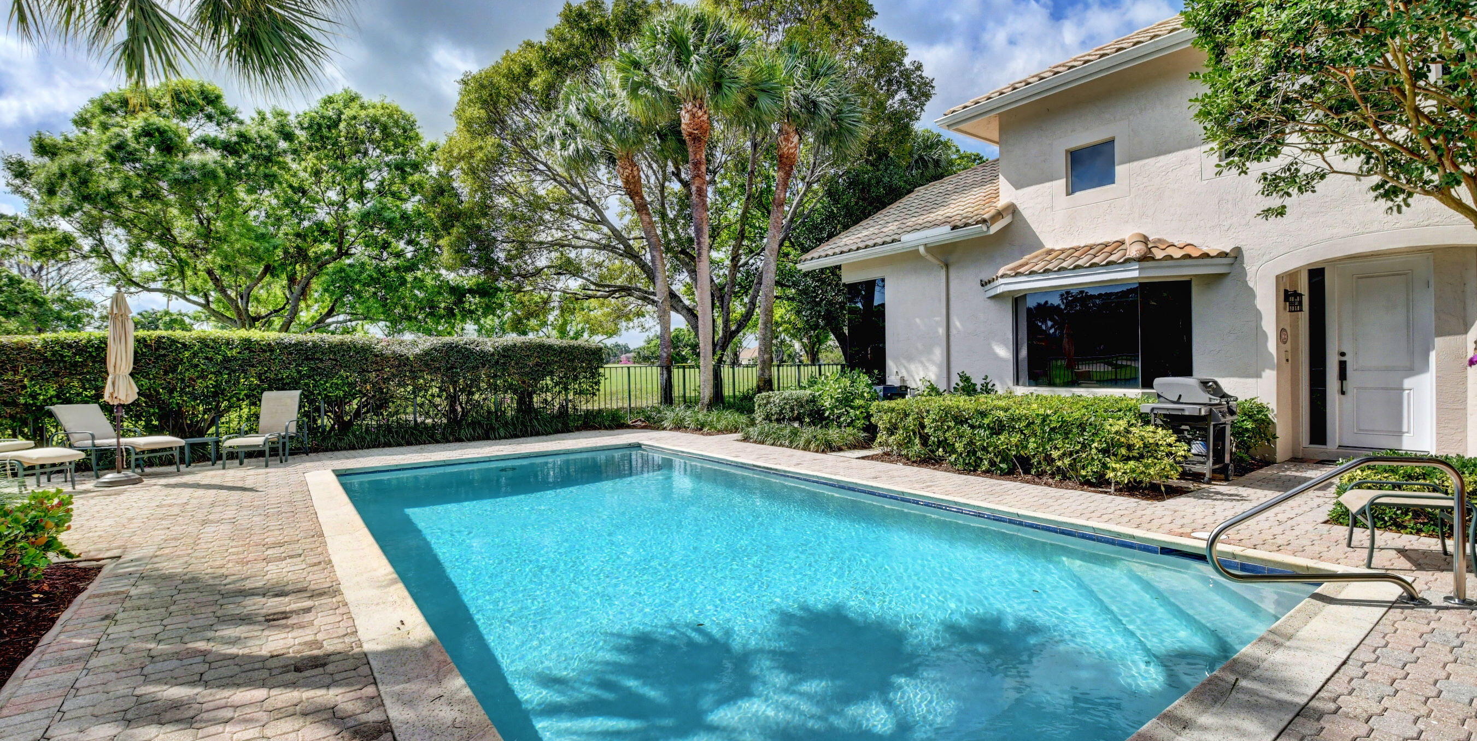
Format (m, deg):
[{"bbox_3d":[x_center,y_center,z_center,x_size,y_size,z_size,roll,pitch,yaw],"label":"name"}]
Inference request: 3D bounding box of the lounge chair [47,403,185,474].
[{"bbox_3d":[-8.520,0.955,8.400,1.480,0.940,0.660,0,0,10],"label":"lounge chair"}]

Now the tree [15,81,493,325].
[{"bbox_3d":[-13.519,-3.728,18.607,12.800,10.200,10.500,-1,0,0],"label":"tree"}]

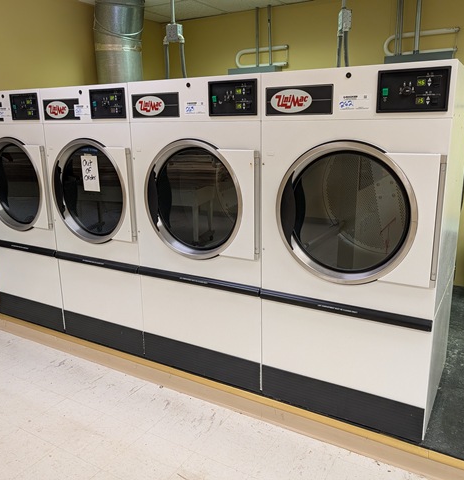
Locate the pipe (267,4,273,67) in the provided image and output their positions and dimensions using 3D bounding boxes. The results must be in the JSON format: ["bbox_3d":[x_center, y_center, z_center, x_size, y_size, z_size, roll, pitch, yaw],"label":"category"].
[{"bbox_3d":[0.363,-1.960,4.265,0.033,0.536,0.033,7,16,29],"label":"pipe"}]

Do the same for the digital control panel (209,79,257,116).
[{"bbox_3d":[0.001,-0.680,2.125,0.267,0.162,0.025,7,16,29],"label":"digital control panel"}]

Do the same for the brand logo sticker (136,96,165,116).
[{"bbox_3d":[-0.442,-0.718,2.379,0.206,0.101,0.010,7,16,29],"label":"brand logo sticker"}]

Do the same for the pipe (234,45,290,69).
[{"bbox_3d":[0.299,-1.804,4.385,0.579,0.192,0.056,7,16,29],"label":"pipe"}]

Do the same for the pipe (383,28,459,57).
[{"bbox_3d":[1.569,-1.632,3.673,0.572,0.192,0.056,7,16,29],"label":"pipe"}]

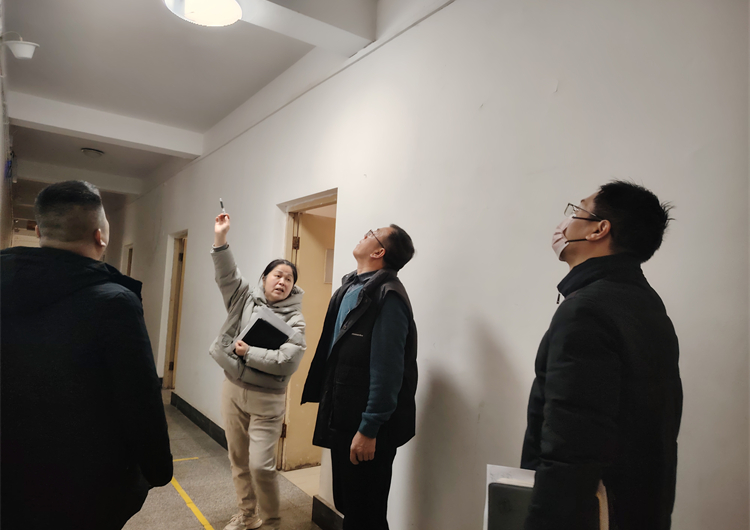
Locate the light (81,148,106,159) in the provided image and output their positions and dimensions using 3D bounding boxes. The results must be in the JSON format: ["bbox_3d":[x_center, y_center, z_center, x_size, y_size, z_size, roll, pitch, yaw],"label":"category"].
[{"bbox_3d":[-3.962,-1.555,7.304,0.285,0.090,0.285,6,-4,-34],"label":"light"}]

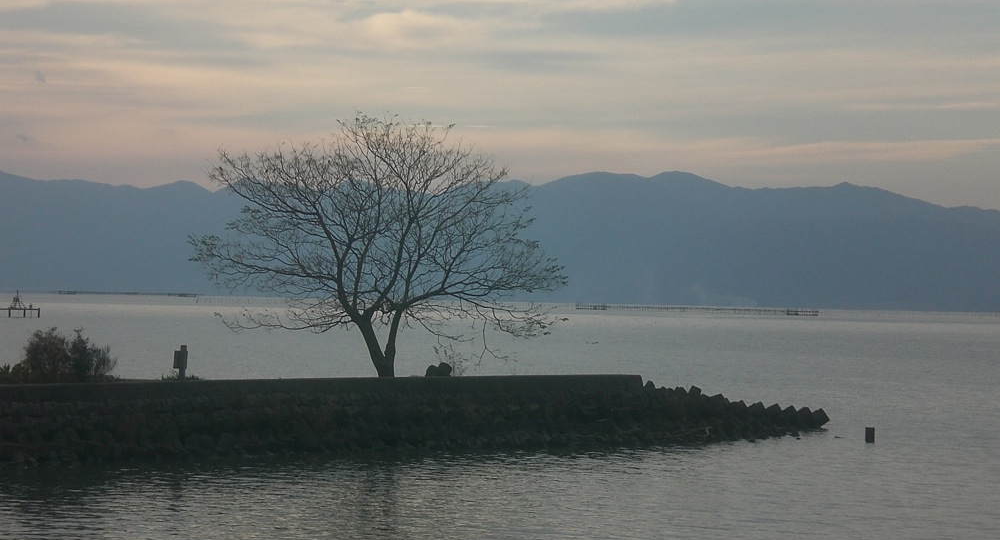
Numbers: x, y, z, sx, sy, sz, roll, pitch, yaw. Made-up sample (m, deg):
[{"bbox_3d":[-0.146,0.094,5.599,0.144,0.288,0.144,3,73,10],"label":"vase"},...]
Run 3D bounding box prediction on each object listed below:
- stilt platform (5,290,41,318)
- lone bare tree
[{"bbox_3d":[-84.535,5.935,580.000,7.300,4.900,4.500,1,-1,0],"label":"stilt platform"},{"bbox_3d":[-4.206,-0.779,114.000,12.900,9.300,12.000,1,-1,0],"label":"lone bare tree"}]

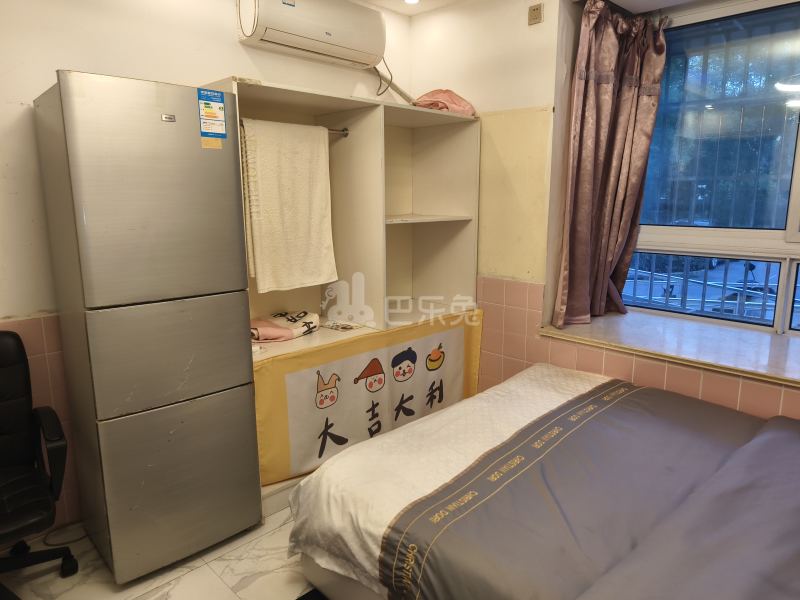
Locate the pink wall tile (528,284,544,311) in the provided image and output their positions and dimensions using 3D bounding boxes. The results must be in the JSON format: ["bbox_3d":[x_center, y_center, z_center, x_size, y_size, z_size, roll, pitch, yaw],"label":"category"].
[{"bbox_3d":[0.746,-0.014,2.898,0.015,0.150,0.100,-10,14,-42],"label":"pink wall tile"}]

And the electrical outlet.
[{"bbox_3d":[0.690,-1.459,2.714,0.082,0.086,0.015,10,15,43],"label":"electrical outlet"}]

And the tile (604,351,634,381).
[{"bbox_3d":[1.071,0.342,2.607,0.015,0.150,0.150,-10,14,-42],"label":"tile"}]

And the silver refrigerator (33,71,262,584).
[{"bbox_3d":[-0.960,0.125,2.087,0.553,1.757,0.563,-9,13,-39],"label":"silver refrigerator"}]

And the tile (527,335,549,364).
[{"bbox_3d":[0.766,0.284,2.933,0.015,0.150,0.150,-10,14,-42],"label":"tile"}]

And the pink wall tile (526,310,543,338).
[{"bbox_3d":[0.756,0.136,2.983,0.091,0.150,0.010,10,15,43],"label":"pink wall tile"}]

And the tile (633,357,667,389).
[{"bbox_3d":[1.216,0.366,2.583,0.150,0.150,0.010,10,15,43],"label":"tile"}]

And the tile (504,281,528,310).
[{"bbox_3d":[0.663,-0.030,2.988,0.015,0.150,0.150,-10,14,-42],"label":"tile"}]

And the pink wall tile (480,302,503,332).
[{"bbox_3d":[0.563,0.100,3.163,0.010,0.150,0.150,-11,15,-44],"label":"pink wall tile"}]

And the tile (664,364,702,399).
[{"bbox_3d":[1.326,0.385,2.481,0.150,0.150,0.010,10,15,43],"label":"tile"}]

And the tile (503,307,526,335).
[{"bbox_3d":[0.668,0.121,3.065,0.150,0.150,0.010,10,15,43],"label":"tile"}]

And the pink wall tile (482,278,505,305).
[{"bbox_3d":[0.558,-0.047,3.139,0.150,0.150,0.010,10,15,43],"label":"pink wall tile"}]

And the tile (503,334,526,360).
[{"bbox_3d":[0.664,0.265,3.042,0.015,0.150,0.150,-10,14,-42],"label":"tile"}]

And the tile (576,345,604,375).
[{"bbox_3d":[0.997,0.327,2.788,0.150,0.150,0.010,10,15,43],"label":"tile"}]

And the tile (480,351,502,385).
[{"bbox_3d":[0.560,0.398,3.225,0.150,0.150,0.010,10,15,43],"label":"tile"}]

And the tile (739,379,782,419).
[{"bbox_3d":[1.478,0.419,2.173,0.015,0.150,0.150,-10,14,-42],"label":"tile"}]

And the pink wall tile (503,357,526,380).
[{"bbox_3d":[0.669,0.417,3.123,0.150,0.150,0.010,10,15,43],"label":"pink wall tile"}]

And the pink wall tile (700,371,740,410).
[{"bbox_3d":[1.376,0.400,2.282,0.015,0.150,0.150,-10,14,-42],"label":"pink wall tile"}]

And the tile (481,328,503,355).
[{"bbox_3d":[0.562,0.245,3.150,0.015,0.150,0.150,-10,14,-42],"label":"tile"}]

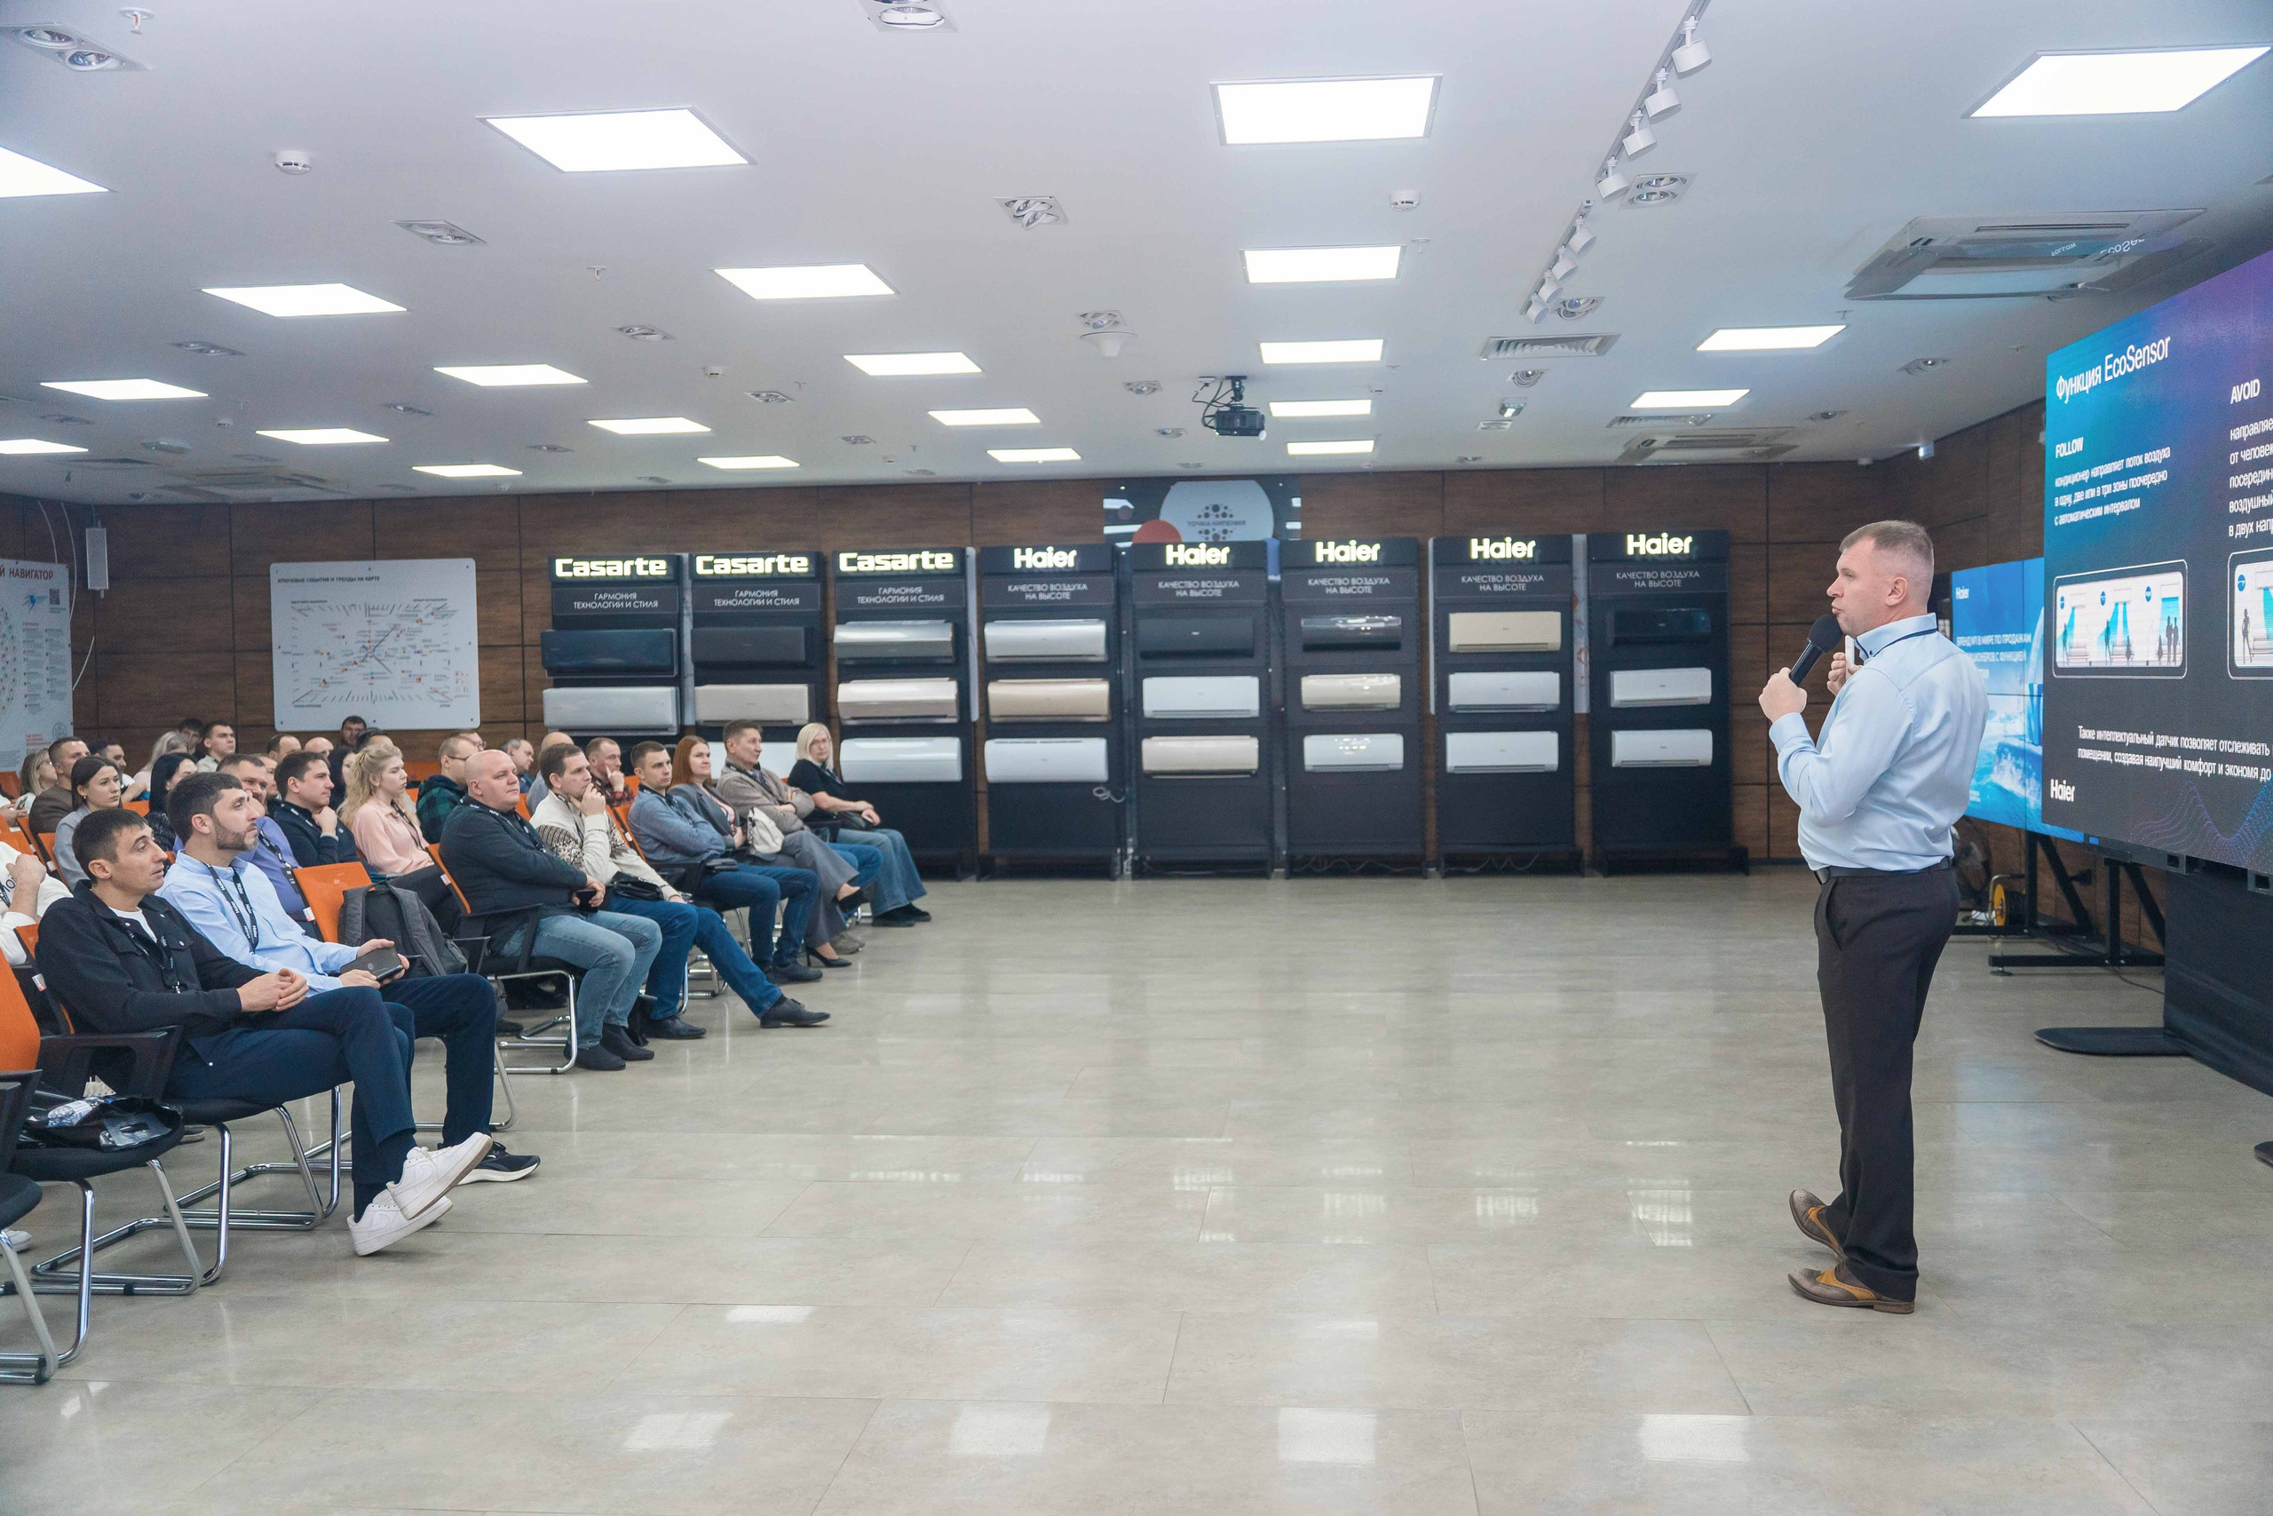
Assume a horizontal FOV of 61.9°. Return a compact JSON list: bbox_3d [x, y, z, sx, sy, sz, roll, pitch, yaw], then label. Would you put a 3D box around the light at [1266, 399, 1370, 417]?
[{"bbox_3d":[1.075,-2.038,11.055,0.595,0.030,0.595,-1,2,6],"label":"light"}]

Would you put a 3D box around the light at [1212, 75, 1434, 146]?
[{"bbox_3d":[0.514,-1.758,5.146,0.595,0.030,0.595,0,2,5],"label":"light"}]

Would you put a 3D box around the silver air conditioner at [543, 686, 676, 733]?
[{"bbox_3d":[-4.147,-0.375,14.953,1.000,0.345,0.210,-1,2,5],"label":"silver air conditioner"}]

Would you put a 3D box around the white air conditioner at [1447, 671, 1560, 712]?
[{"bbox_3d":[2.777,-0.496,14.293,0.808,0.294,0.200,-1,2,5],"label":"white air conditioner"}]

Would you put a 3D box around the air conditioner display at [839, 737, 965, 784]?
[{"bbox_3d":[-1.772,0.014,14.511,0.935,0.330,0.220,-1,2,6],"label":"air conditioner display"}]

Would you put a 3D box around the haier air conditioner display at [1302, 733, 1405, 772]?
[{"bbox_3d":[1.590,-0.036,13.890,0.729,0.263,0.202,-1,2,6],"label":"haier air conditioner display"}]

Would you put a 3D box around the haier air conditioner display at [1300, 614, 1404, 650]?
[{"bbox_3d":[1.568,-0.897,13.777,0.712,0.256,0.195,0,2,7],"label":"haier air conditioner display"}]

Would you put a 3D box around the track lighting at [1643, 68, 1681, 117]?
[{"bbox_3d":[1.311,-1.649,4.710,0.095,0.130,0.095,0,2,5],"label":"track lighting"}]

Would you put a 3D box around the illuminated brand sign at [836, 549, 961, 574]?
[{"bbox_3d":[-1.825,-1.498,14.521,0.885,0.155,0.060,-1,2,6],"label":"illuminated brand sign"}]

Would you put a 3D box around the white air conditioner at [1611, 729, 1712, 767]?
[{"bbox_3d":[3.817,-0.072,13.781,0.699,0.268,0.200,-1,2,6],"label":"white air conditioner"}]

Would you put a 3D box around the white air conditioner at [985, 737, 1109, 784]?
[{"bbox_3d":[-0.687,0.021,14.640,0.926,0.331,0.210,-1,2,5],"label":"white air conditioner"}]

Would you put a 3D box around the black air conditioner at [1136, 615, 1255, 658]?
[{"bbox_3d":[0.448,-0.893,14.179,0.865,0.300,0.200,-1,2,6],"label":"black air conditioner"}]

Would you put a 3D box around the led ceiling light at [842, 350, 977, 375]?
[{"bbox_3d":[-1.103,-1.968,9.445,0.590,0.040,0.580,-1,2,6],"label":"led ceiling light"}]

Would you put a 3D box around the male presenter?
[{"bbox_3d":[1.712,0.347,4.426,0.530,1.790,0.520,1,3,37],"label":"male presenter"}]

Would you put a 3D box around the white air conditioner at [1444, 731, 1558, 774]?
[{"bbox_3d":[2.679,-0.045,13.894,0.805,0.295,0.200,-1,2,6],"label":"white air conditioner"}]

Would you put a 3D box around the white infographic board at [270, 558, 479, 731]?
[{"bbox_3d":[-6.141,-0.902,15.262,1.727,1.359,0.030,-1,2,6],"label":"white infographic board"}]

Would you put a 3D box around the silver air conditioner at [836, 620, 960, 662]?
[{"bbox_3d":[-1.801,-0.878,14.301,0.907,0.307,0.225,-1,2,6],"label":"silver air conditioner"}]

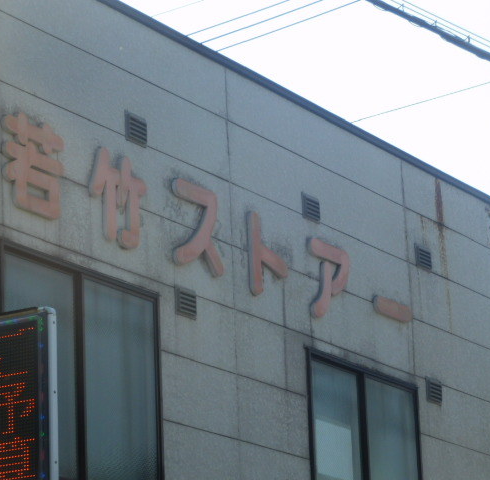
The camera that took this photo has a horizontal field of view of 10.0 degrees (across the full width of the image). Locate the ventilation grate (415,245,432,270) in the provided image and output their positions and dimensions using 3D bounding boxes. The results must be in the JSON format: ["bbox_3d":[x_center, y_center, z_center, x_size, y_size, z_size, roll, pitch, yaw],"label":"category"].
[{"bbox_3d":[1.432,0.141,22.528,0.048,0.203,0.212,-9,-15,26],"label":"ventilation grate"}]

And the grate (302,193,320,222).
[{"bbox_3d":[0.493,-0.234,20.761,0.048,0.203,0.212,-9,-15,26],"label":"grate"}]

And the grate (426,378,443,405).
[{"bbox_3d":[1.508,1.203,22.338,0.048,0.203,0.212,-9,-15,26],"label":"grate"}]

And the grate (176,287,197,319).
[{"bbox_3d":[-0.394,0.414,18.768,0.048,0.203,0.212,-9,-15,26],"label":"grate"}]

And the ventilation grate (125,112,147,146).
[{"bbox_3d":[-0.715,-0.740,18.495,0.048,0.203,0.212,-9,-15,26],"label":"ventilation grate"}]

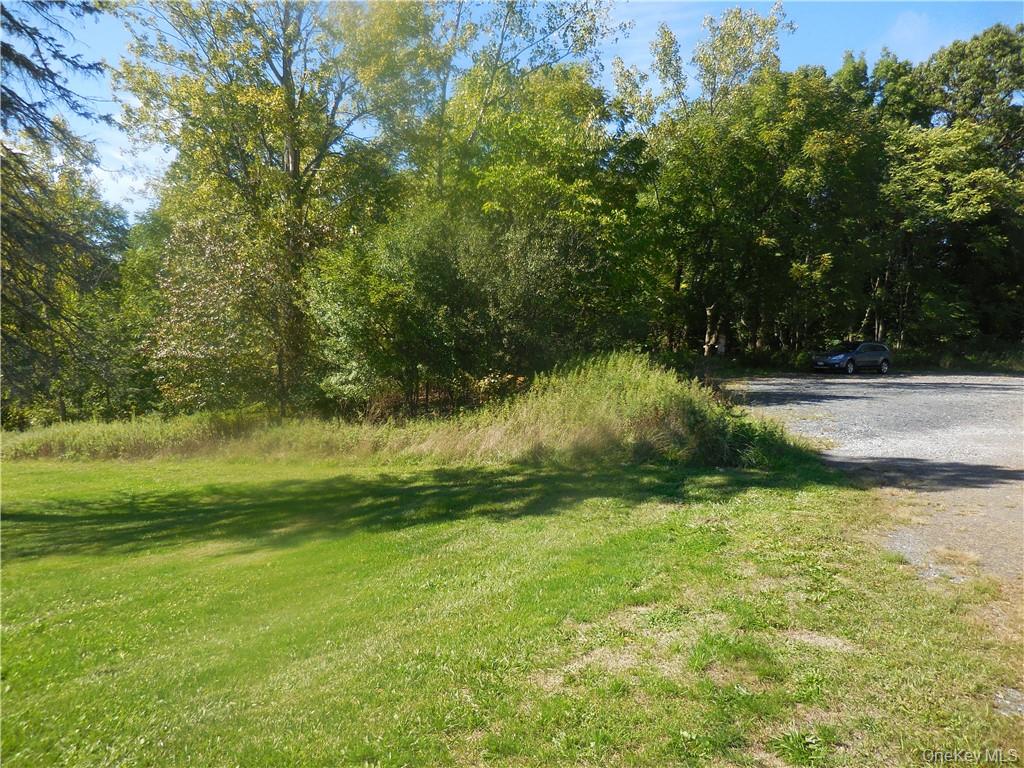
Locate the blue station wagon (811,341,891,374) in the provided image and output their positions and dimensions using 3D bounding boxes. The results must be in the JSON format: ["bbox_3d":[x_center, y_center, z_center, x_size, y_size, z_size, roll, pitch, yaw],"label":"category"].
[{"bbox_3d":[16.920,-1.270,36.750,4.760,1.630,1.820,-1,3,-31],"label":"blue station wagon"}]

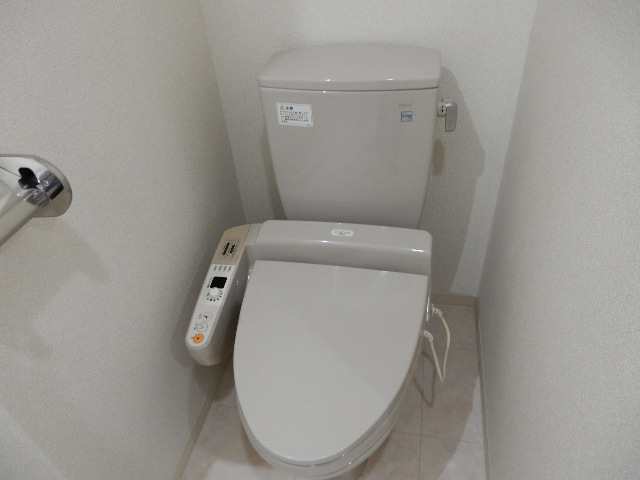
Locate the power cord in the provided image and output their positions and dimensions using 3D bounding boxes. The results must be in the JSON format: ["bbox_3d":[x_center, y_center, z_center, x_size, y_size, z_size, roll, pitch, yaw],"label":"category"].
[{"bbox_3d":[0.274,0.244,1.075,0.068,0.158,0.120,5,39,12],"label":"power cord"}]

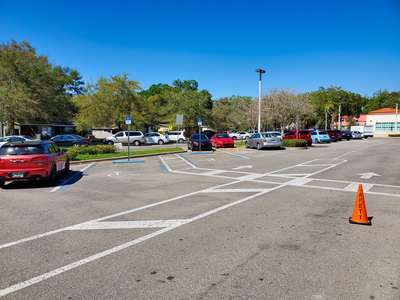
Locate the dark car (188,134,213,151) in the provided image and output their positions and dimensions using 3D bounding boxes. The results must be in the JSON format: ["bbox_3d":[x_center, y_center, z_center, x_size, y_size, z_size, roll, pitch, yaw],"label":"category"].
[{"bbox_3d":[-0.050,-0.779,28.005,1.820,1.470,4.500,0,4,-6],"label":"dark car"}]

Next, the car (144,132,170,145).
[{"bbox_3d":[-6.300,-1.366,38.586,4.600,1.480,1.800,-1,3,-9],"label":"car"}]

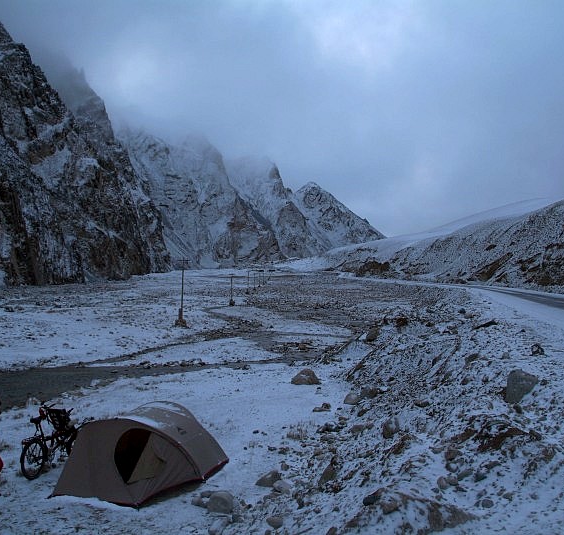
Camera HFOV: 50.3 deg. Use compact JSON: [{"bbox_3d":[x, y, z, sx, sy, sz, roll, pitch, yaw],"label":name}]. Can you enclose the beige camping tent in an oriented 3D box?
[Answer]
[{"bbox_3d":[-2.510,3.085,10.340,2.500,1.060,2.400,0,-1,17],"label":"beige camping tent"}]

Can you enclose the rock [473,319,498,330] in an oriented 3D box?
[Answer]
[{"bbox_3d":[6.947,1.963,20.500,0.820,0.340,0.550,0,-1,0],"label":"rock"}]

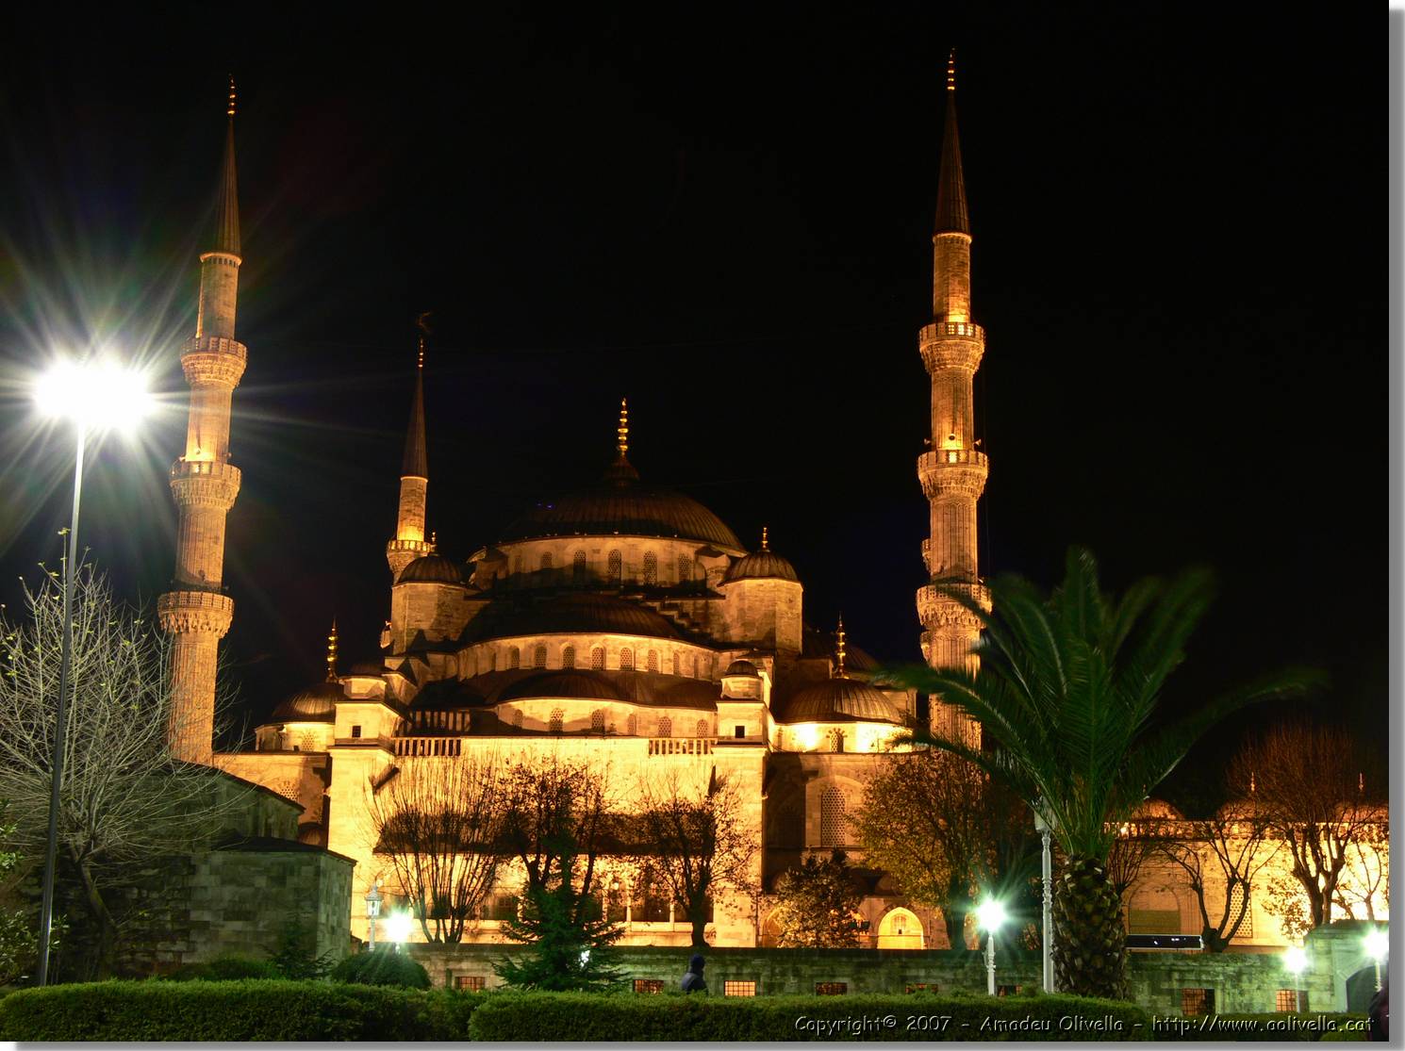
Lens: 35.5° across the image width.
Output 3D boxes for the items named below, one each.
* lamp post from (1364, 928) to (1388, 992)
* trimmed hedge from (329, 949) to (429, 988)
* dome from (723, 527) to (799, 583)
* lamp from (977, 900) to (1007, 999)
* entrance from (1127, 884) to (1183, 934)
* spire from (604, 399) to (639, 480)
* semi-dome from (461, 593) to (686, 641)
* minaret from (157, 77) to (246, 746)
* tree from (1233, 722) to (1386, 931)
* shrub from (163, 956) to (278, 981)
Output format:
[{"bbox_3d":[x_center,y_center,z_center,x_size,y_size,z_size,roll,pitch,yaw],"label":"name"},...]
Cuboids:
[{"bbox_3d":[21.180,14.640,68.567,0.450,4.105,0.450,1,-14,0],"label":"lamp post"},{"bbox_3d":[-5.480,8.015,37.146,1.800,1.647,1.750,-1,-14,6],"label":"trimmed hedge"},{"bbox_3d":[5.293,2.637,188.979,6.700,5.081,6.700,-1,-14,6],"label":"dome"},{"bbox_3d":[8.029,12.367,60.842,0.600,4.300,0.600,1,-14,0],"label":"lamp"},{"bbox_3d":[32.962,28.152,160.125,4.032,4.060,1.000,-1,-14,6],"label":"entrance"},{"bbox_3d":[-7.457,-8.100,207.914,3.000,8.279,3.000,-1,-14,6],"label":"spire"},{"bbox_3d":[-8.400,6.962,172.184,20.000,6.000,10.500,-1,-14,6],"label":"semi-dome"},{"bbox_3d":[-39.463,-1.679,173.382,5.900,72.962,5.900,-1,-14,6],"label":"minaret"},{"bbox_3d":[30.977,16.711,111.367,7.900,13.400,7.900,1,-14,0],"label":"tree"},{"bbox_3d":[-9.066,8.820,41.054,2.200,1.500,1.900,1,-14,0],"label":"shrub"}]

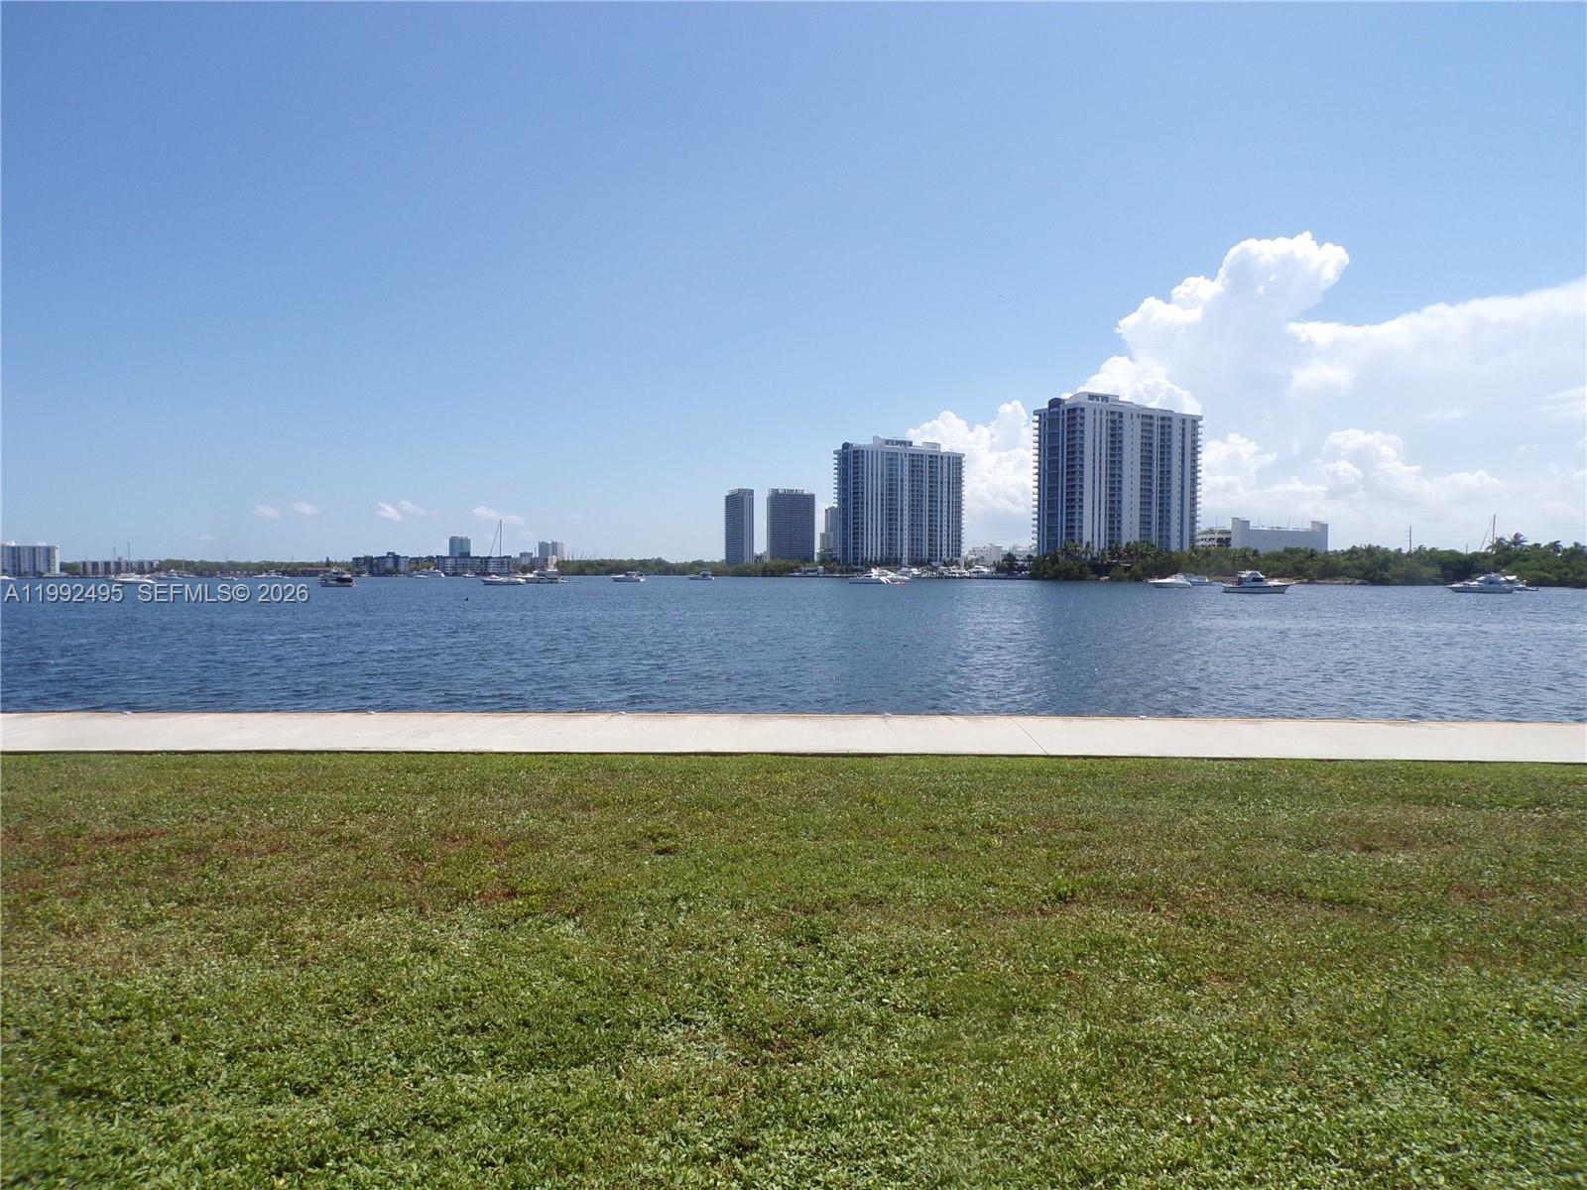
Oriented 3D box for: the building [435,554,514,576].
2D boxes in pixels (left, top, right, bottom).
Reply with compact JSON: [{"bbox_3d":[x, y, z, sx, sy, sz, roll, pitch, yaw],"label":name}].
[{"bbox_3d":[-272.203,-25.129,939.684,64.000,16.500,19.000,0,1,-12],"label":"building"}]

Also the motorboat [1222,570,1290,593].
[{"bbox_3d":[79.961,-2.189,189.995,10.900,3.760,3.700,0,1,20],"label":"motorboat"}]

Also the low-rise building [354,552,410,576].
[{"bbox_3d":[-351.639,-26.452,939.657,45.000,19.150,20.000,0,1,-14],"label":"low-rise building"}]

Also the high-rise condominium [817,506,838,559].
[{"bbox_3d":[44.899,-62.642,1263.989,31.000,77.140,26.000,-1,1,-23],"label":"high-rise condominium"}]

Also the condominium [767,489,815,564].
[{"bbox_3d":[-1.900,-79.215,1374.675,55.000,105.790,22.000,0,1,-8],"label":"condominium"}]

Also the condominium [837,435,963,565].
[{"bbox_3d":[69.090,-56.038,705.766,83.000,86.600,31.000,-1,1,-32],"label":"condominium"}]

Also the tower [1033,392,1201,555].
[{"bbox_3d":[156.791,-52.006,531.812,83.000,85.600,31.000,-1,1,-32],"label":"tower"}]

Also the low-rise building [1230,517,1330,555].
[{"bbox_3d":[249.412,-25.210,591.408,77.000,29.600,30.000,-1,1,-29],"label":"low-rise building"}]

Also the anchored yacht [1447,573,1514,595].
[{"bbox_3d":[118.603,-1.996,189.999,10.000,3.380,3.400,1,1,35],"label":"anchored yacht"}]

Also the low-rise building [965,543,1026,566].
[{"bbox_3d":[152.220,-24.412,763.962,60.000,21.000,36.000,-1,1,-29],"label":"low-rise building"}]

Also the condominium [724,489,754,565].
[{"bbox_3d":[-64.000,-77.354,1342.706,16.000,103.370,47.000,-1,1,-30],"label":"condominium"}]

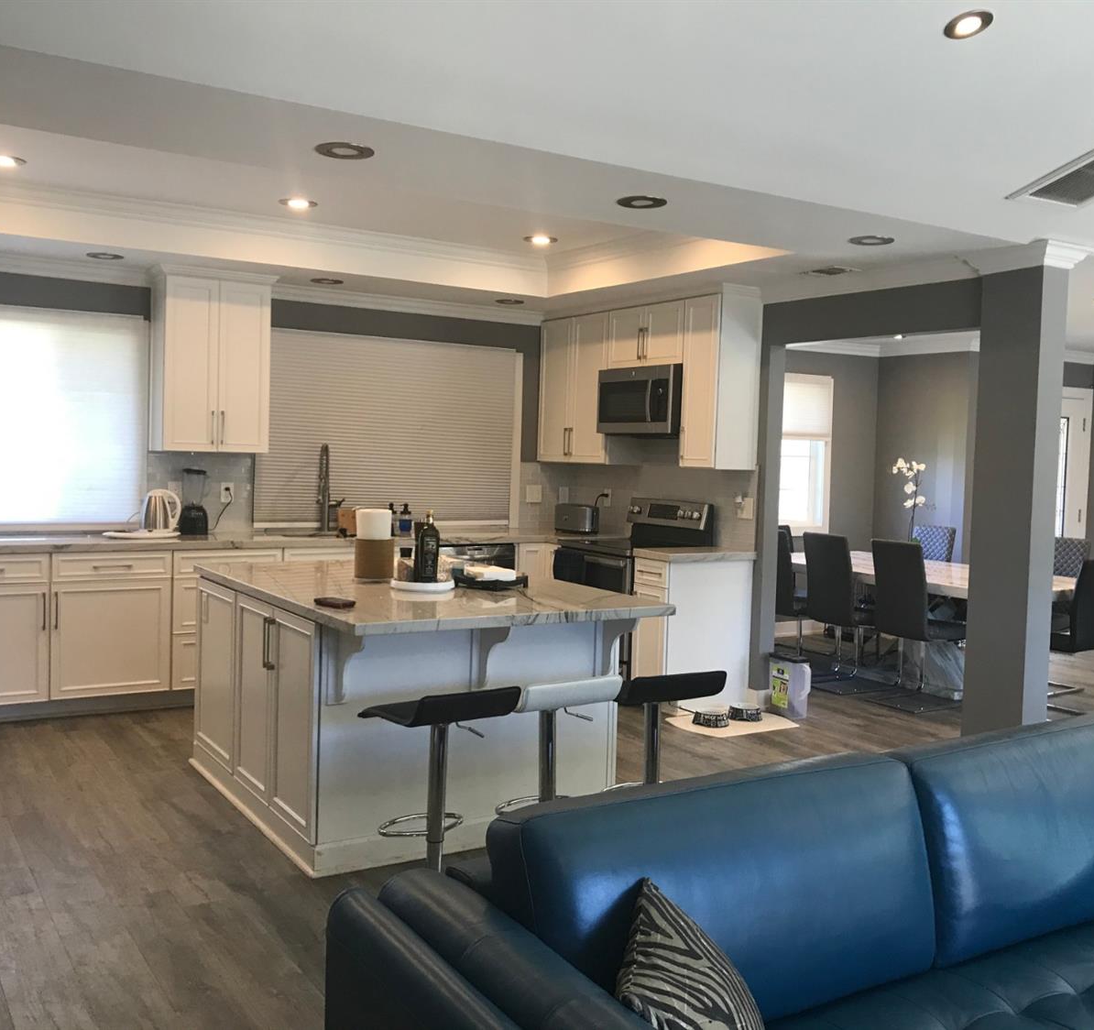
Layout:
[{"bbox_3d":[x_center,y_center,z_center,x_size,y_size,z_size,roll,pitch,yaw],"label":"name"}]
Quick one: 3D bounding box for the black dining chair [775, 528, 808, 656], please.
[{"bbox_3d":[1.729,0.594,7.679,0.613,0.990,0.402,0,4,-32],"label":"black dining chair"}]

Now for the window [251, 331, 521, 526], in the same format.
[{"bbox_3d":[-1.018,-0.553,7.365,1.849,1.210,0.060,0,4,-32],"label":"window"}]

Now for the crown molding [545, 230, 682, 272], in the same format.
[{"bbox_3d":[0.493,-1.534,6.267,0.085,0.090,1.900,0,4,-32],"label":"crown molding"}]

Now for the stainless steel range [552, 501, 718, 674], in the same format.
[{"bbox_3d":[0.498,0.501,6.761,0.700,1.180,0.760,0,3,-32],"label":"stainless steel range"}]

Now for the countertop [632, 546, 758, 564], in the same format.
[{"bbox_3d":[0.860,0.239,6.582,0.634,0.042,0.406,0,4,-32],"label":"countertop"}]

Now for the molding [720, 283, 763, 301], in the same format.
[{"bbox_3d":[1.106,-1.246,6.198,0.320,0.080,0.060,0,3,-32],"label":"molding"}]

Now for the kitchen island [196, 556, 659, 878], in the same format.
[{"bbox_3d":[-0.581,0.736,4.622,1.297,0.905,1.876,0,4,-32],"label":"kitchen island"}]

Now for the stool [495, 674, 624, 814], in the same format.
[{"bbox_3d":[-0.018,0.891,3.757,0.390,0.730,0.420,0,4,-32],"label":"stool"}]

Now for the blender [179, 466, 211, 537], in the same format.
[{"bbox_3d":[-2.062,-0.080,6.466,0.180,0.400,0.180,0,3,-24],"label":"blender"}]

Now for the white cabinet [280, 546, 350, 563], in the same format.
[{"bbox_3d":[-1.290,0.554,6.922,0.920,0.770,0.600,0,4,-32],"label":"white cabinet"}]

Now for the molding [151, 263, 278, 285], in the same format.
[{"bbox_3d":[-1.923,-1.356,6.403,0.670,0.085,0.370,0,3,-32],"label":"molding"}]

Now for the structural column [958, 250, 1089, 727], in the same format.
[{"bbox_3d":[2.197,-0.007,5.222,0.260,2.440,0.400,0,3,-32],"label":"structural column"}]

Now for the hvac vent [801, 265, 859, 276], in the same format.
[{"bbox_3d":[1.487,-1.265,5.833,0.231,0.020,0.271,0,4,-32],"label":"hvac vent"}]

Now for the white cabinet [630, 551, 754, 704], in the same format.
[{"bbox_3d":[0.860,0.689,6.603,0.594,0.866,0.386,0,4,-32],"label":"white cabinet"}]

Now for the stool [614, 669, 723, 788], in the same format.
[{"bbox_3d":[0.355,0.894,3.882,0.381,0.728,0.381,0,4,-27],"label":"stool"}]

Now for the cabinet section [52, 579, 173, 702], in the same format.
[{"bbox_3d":[-2.418,0.640,6.060,0.602,0.597,0.502,0,4,-33],"label":"cabinet section"}]

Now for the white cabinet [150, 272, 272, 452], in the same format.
[{"bbox_3d":[-1.954,-0.888,6.464,0.653,1.040,0.366,0,4,-32],"label":"white cabinet"}]

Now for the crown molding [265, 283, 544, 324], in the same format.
[{"bbox_3d":[-0.888,-1.367,7.255,2.050,0.100,0.080,0,3,-32],"label":"crown molding"}]

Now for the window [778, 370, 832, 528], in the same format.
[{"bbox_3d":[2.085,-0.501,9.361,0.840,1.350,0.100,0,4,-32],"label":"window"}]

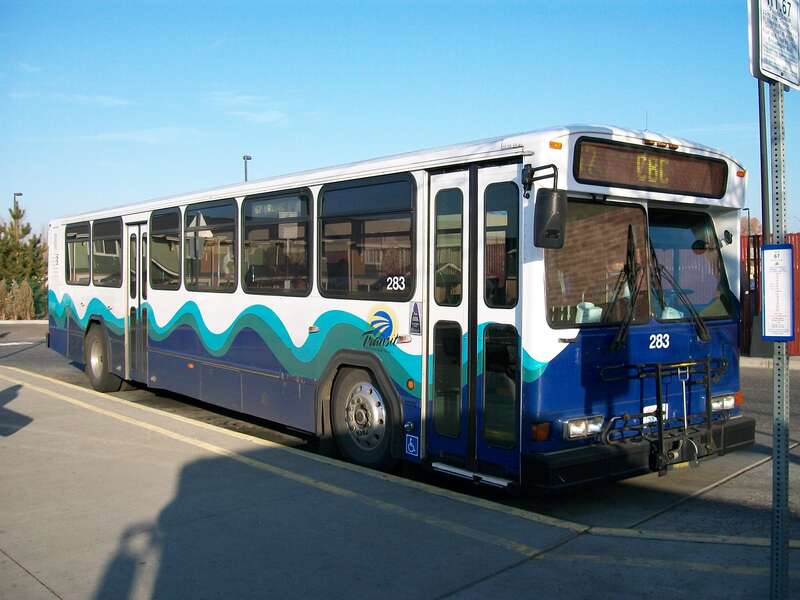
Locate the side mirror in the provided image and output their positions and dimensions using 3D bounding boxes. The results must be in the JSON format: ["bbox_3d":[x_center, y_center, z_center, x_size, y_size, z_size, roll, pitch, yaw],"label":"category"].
[{"bbox_3d":[0.938,-0.505,5.152,0.210,0.375,0.110,0,2,-10],"label":"side mirror"}]

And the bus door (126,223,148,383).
[{"bbox_3d":[-3.577,0.037,11.325,0.080,2.164,0.839,-1,2,-37],"label":"bus door"}]

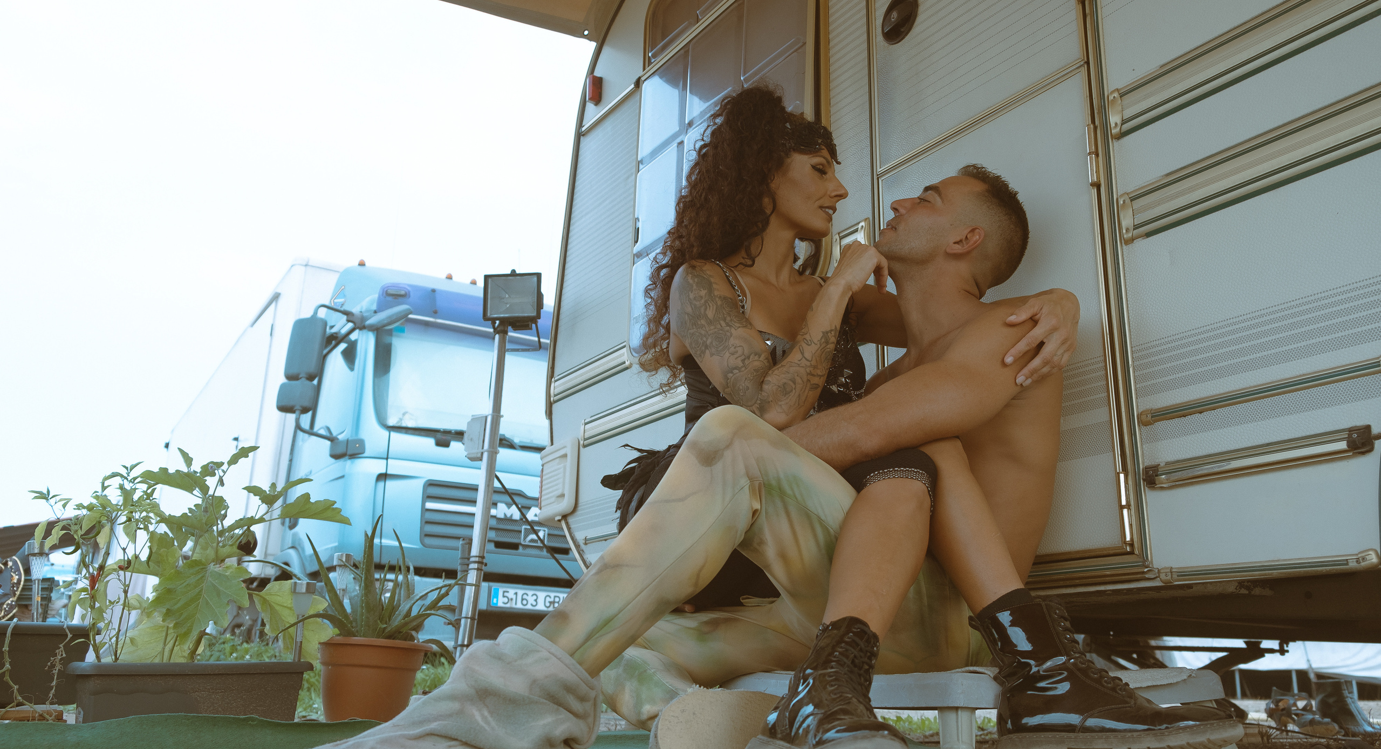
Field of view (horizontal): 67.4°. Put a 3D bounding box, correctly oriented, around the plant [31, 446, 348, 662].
[{"bbox_3d":[-1.110,0.399,2.345,0.644,0.479,0.380,13,-21,-31],"label":"plant"}]

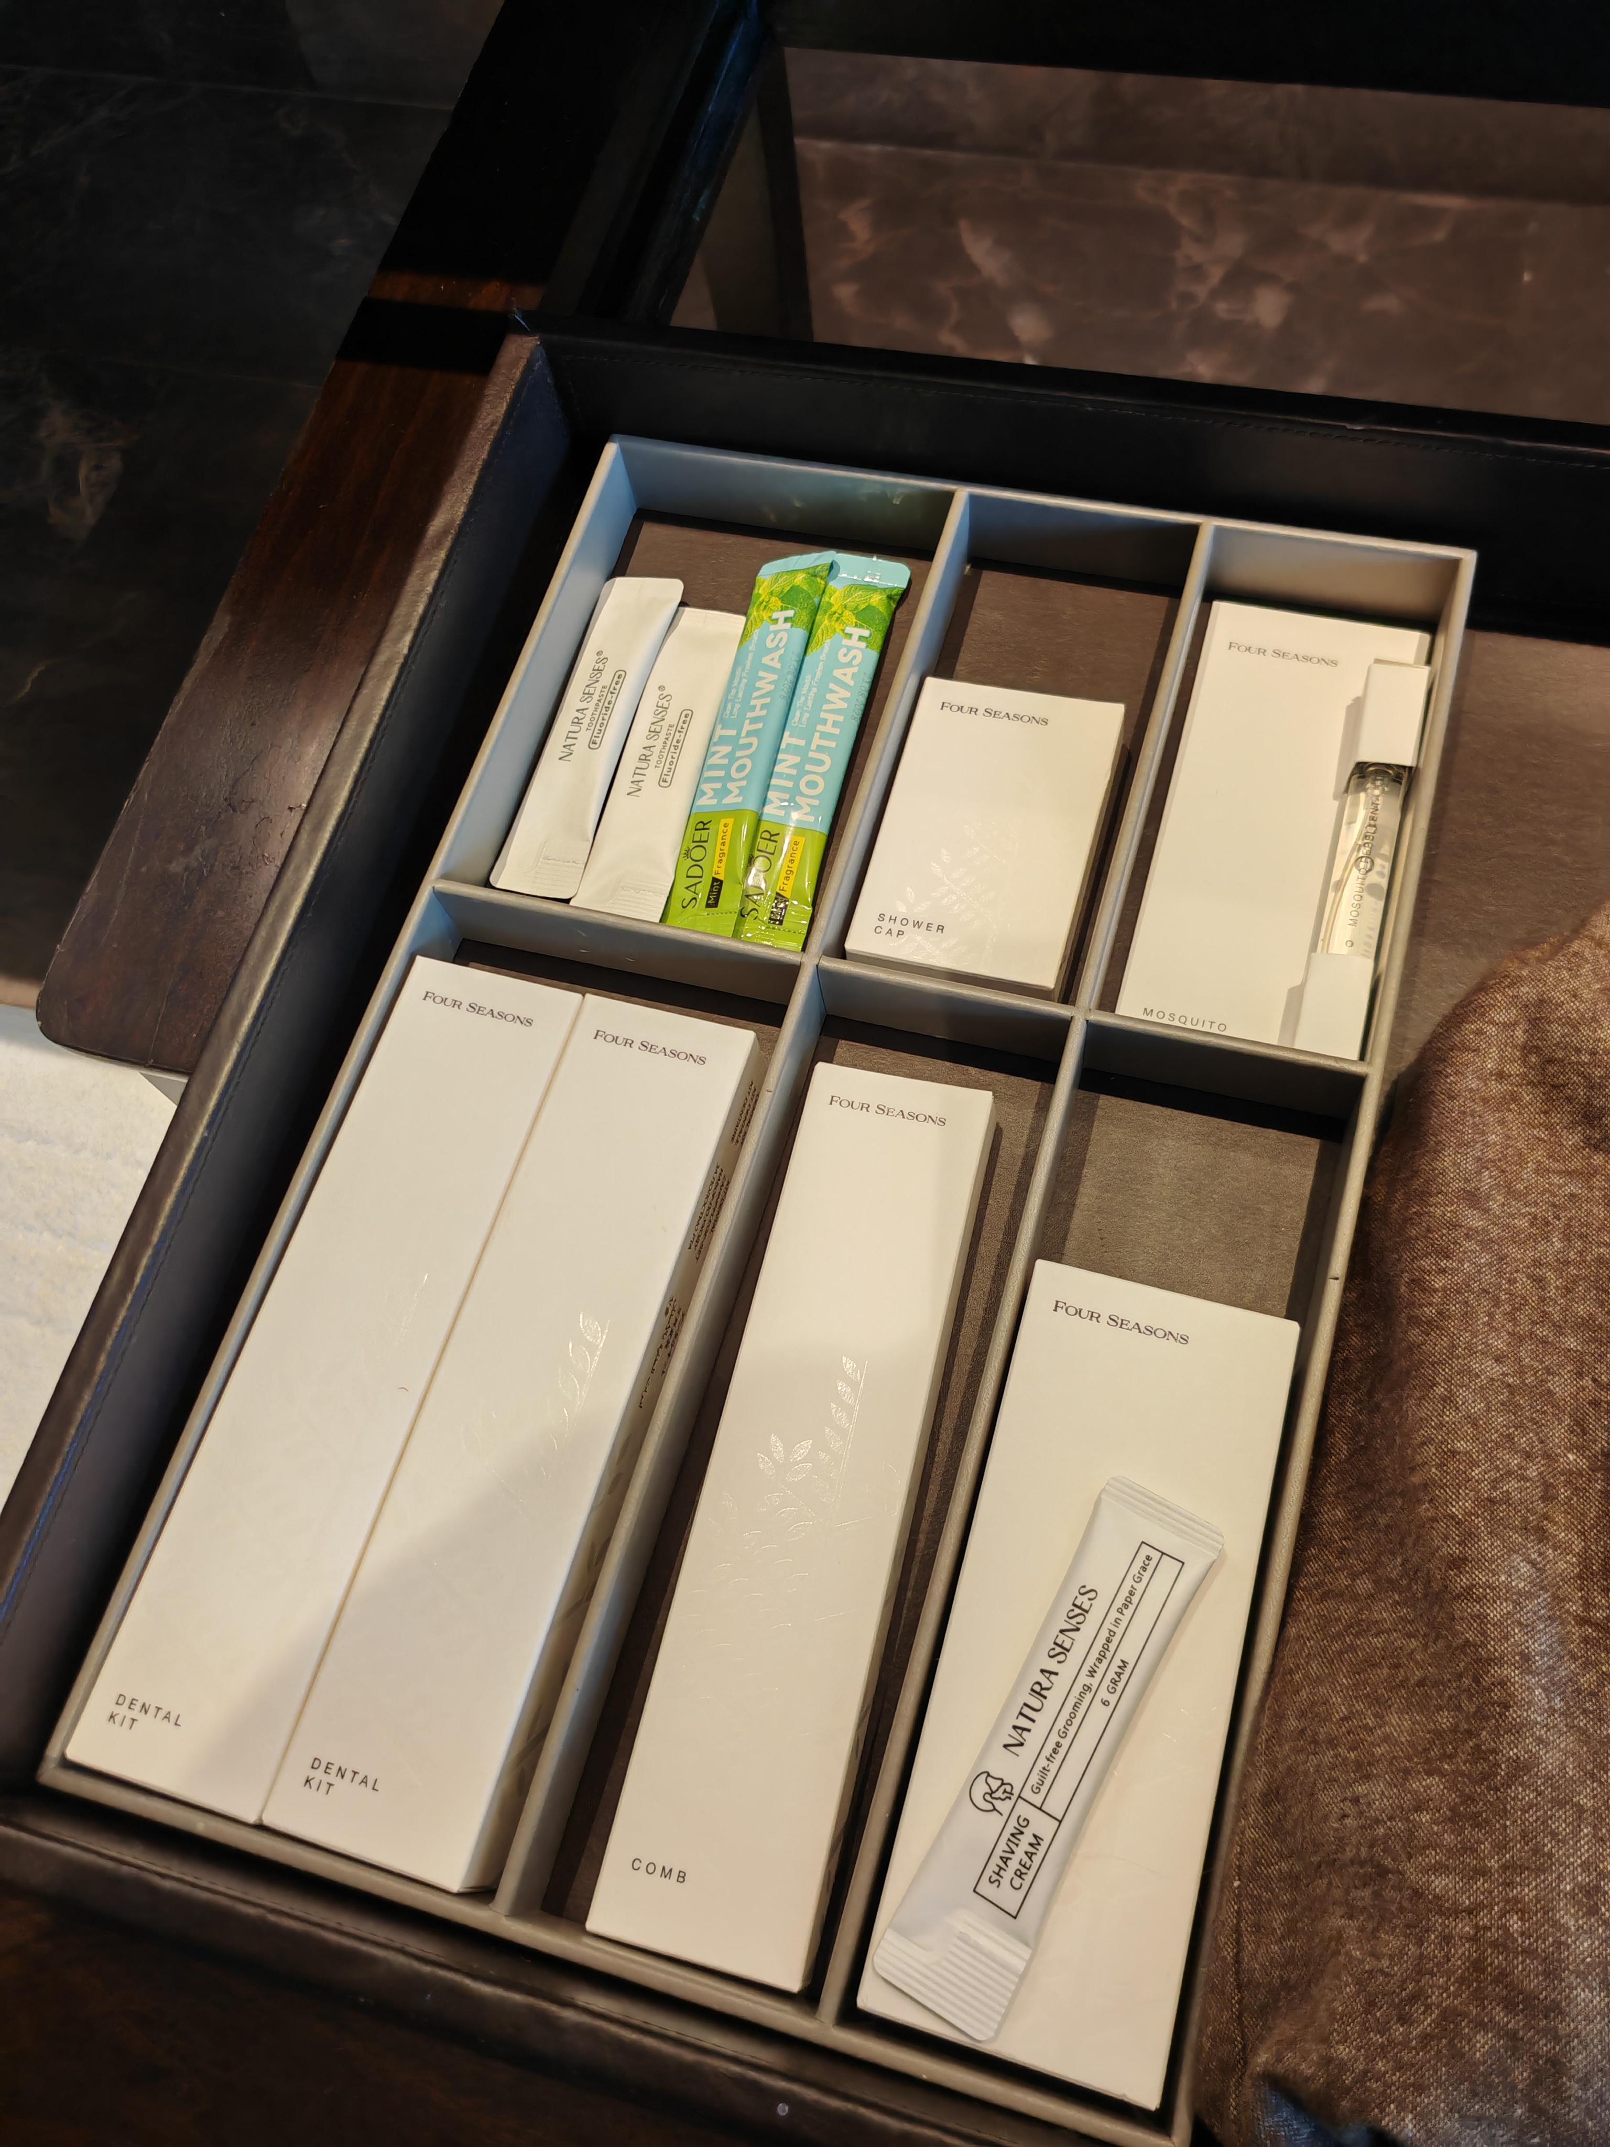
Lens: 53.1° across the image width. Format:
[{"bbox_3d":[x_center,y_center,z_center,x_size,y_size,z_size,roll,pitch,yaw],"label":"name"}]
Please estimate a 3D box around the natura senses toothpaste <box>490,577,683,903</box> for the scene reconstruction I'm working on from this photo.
[{"bbox_3d":[-0.063,-0.102,0.477,0.026,0.008,0.113,11,68,13],"label":"natura senses toothpaste"}]

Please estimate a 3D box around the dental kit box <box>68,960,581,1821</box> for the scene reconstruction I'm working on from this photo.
[{"bbox_3d":[-0.106,0.068,0.387,0.046,0.025,0.199,13,68,12],"label":"dental kit box"}]

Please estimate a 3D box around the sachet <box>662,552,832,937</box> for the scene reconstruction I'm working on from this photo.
[{"bbox_3d":[-0.016,-0.098,0.469,0.022,0.008,0.136,8,68,12],"label":"sachet"}]

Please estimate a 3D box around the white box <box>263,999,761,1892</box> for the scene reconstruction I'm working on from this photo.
[{"bbox_3d":[-0.063,0.080,0.386,0.047,0.025,0.203,13,69,14],"label":"white box"}]

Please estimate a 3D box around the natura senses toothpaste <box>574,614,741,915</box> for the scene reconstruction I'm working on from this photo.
[{"bbox_3d":[-0.040,-0.089,0.468,0.027,0.008,0.113,12,68,13],"label":"natura senses toothpaste"}]

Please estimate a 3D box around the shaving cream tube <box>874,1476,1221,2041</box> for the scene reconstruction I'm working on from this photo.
[{"bbox_3d":[0.051,0.136,0.328,0.025,0.008,0.108,26,72,18],"label":"shaving cream tube"}]

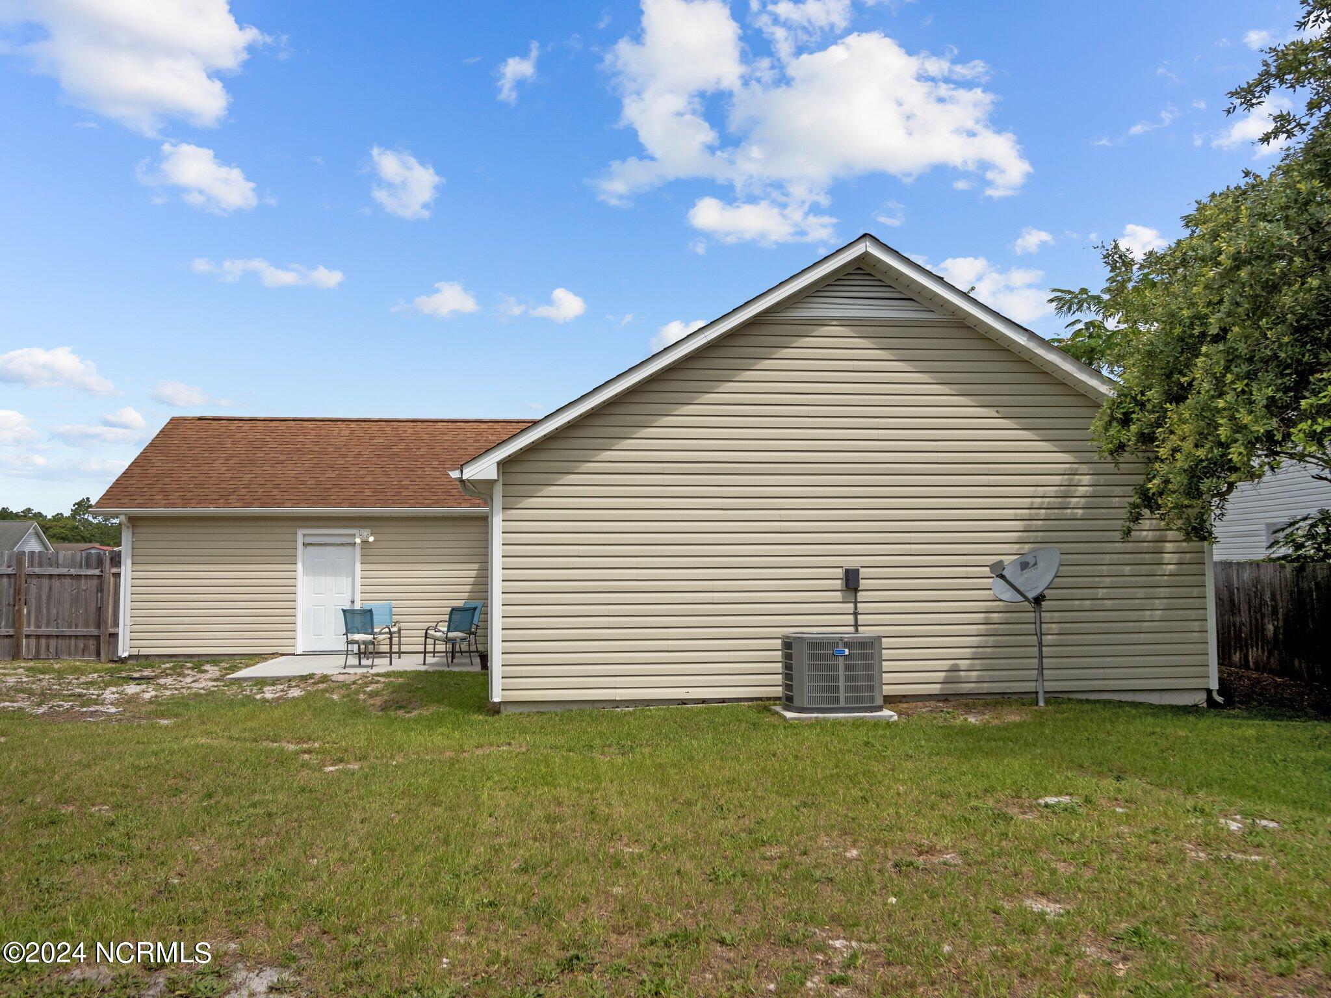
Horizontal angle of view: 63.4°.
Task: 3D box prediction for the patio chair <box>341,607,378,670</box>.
[{"bbox_3d":[-4.557,2.113,16.405,0.560,0.905,0.690,-1,-4,10],"label":"patio chair"}]

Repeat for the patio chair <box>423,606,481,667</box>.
[{"bbox_3d":[-3.300,2.117,16.623,0.690,0.905,0.560,-4,-5,42],"label":"patio chair"}]

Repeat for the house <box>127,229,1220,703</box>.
[{"bbox_3d":[-1.798,0.159,18.555,15.500,5.200,14.700,0,-4,-6],"label":"house"}]

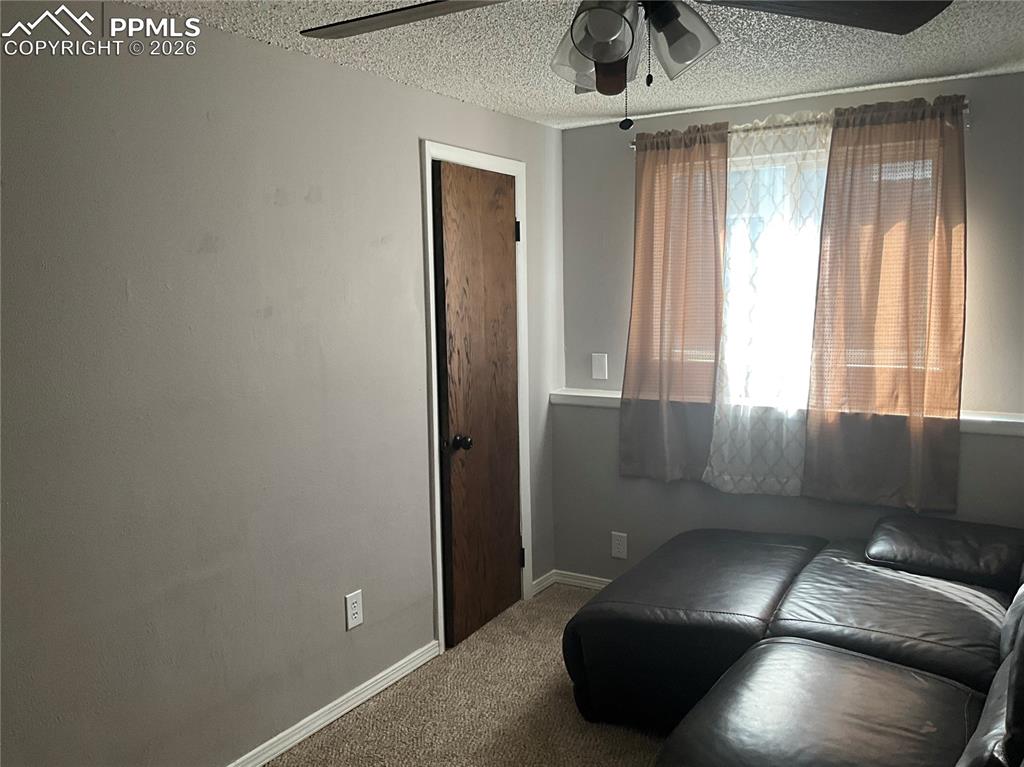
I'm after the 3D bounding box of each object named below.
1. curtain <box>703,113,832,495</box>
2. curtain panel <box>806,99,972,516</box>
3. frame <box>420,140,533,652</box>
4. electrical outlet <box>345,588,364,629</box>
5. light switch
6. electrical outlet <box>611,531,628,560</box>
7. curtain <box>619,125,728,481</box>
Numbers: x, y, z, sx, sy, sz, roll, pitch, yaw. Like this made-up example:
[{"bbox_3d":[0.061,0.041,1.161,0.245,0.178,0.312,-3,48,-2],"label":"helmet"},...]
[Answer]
[{"bbox_3d":[1.102,-0.314,3.709,0.520,1.600,0.110,3,8,32],"label":"curtain"},{"bbox_3d":[1.503,-0.307,3.460,0.585,1.600,0.110,3,8,32],"label":"curtain panel"},{"bbox_3d":[-0.163,0.050,3.794,0.120,2.085,0.800,3,8,32],"label":"frame"},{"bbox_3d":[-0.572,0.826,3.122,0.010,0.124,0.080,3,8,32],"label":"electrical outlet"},{"bbox_3d":[0.442,-0.084,4.293,0.082,0.124,0.010,3,8,32],"label":"light switch"},{"bbox_3d":[0.527,0.792,4.186,0.080,0.124,0.010,3,8,32],"label":"electrical outlet"},{"bbox_3d":[0.729,-0.345,3.938,0.485,1.600,0.110,3,8,32],"label":"curtain"}]

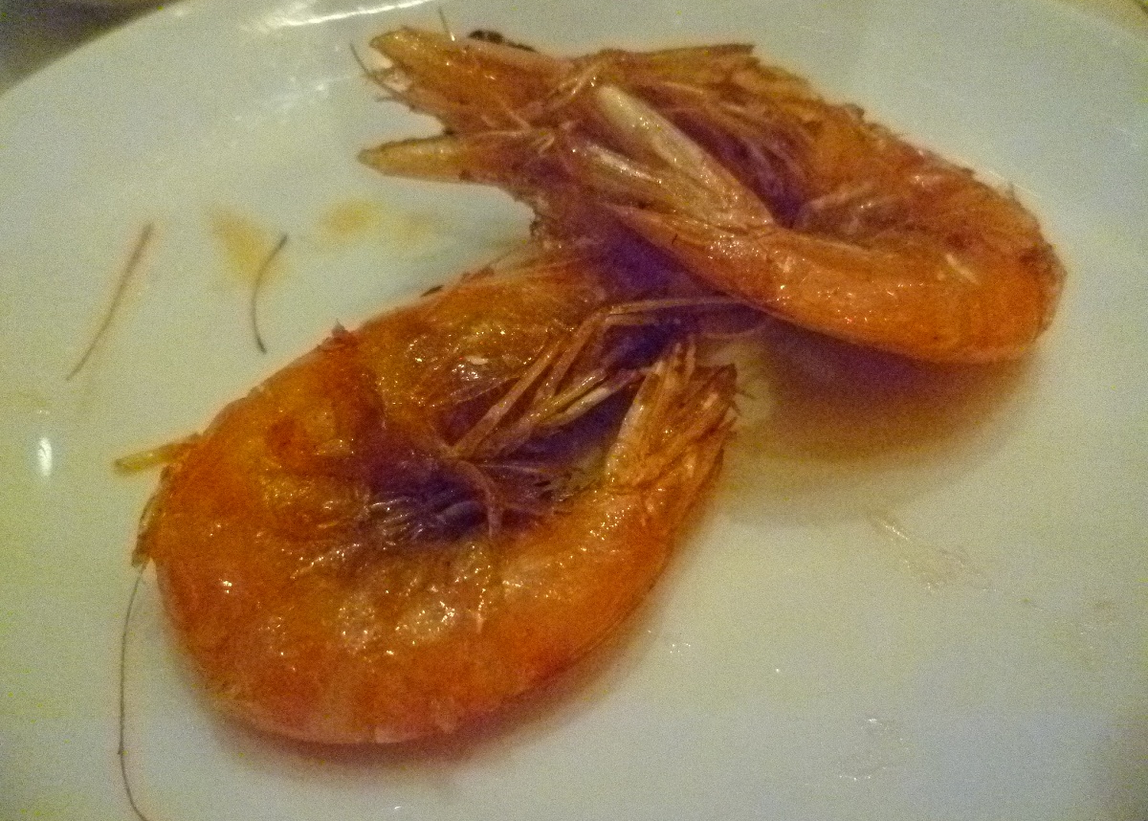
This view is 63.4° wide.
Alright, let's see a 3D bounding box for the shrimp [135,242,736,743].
[{"bbox_3d":[-0.017,0.008,0.146,0.090,0.025,0.066,-39,65,-22],"label":"shrimp"}]

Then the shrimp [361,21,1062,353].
[{"bbox_3d":[0.020,-0.049,0.173,0.122,0.031,0.058,17,59,11],"label":"shrimp"}]

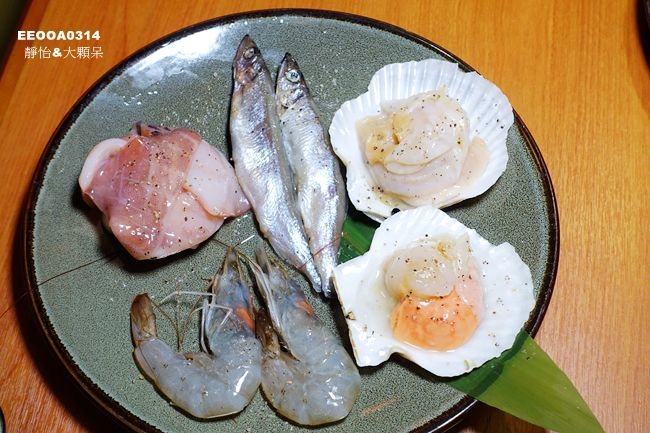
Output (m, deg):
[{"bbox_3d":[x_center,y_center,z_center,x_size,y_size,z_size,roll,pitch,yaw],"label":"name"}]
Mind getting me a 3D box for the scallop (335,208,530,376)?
[{"bbox_3d":[0.053,0.039,0.517,0.091,0.029,0.090,-10,60,-7],"label":"scallop"}]

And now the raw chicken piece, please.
[{"bbox_3d":[-0.080,-0.011,0.545,0.087,0.030,0.072,0,59,0],"label":"raw chicken piece"}]

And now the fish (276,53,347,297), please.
[{"bbox_3d":[-0.005,-0.027,0.562,0.027,0.020,0.154,-7,59,-5],"label":"fish"}]

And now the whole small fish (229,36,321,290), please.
[{"bbox_3d":[-0.033,-0.031,0.564,0.028,0.020,0.167,-12,60,-8],"label":"whole small fish"}]

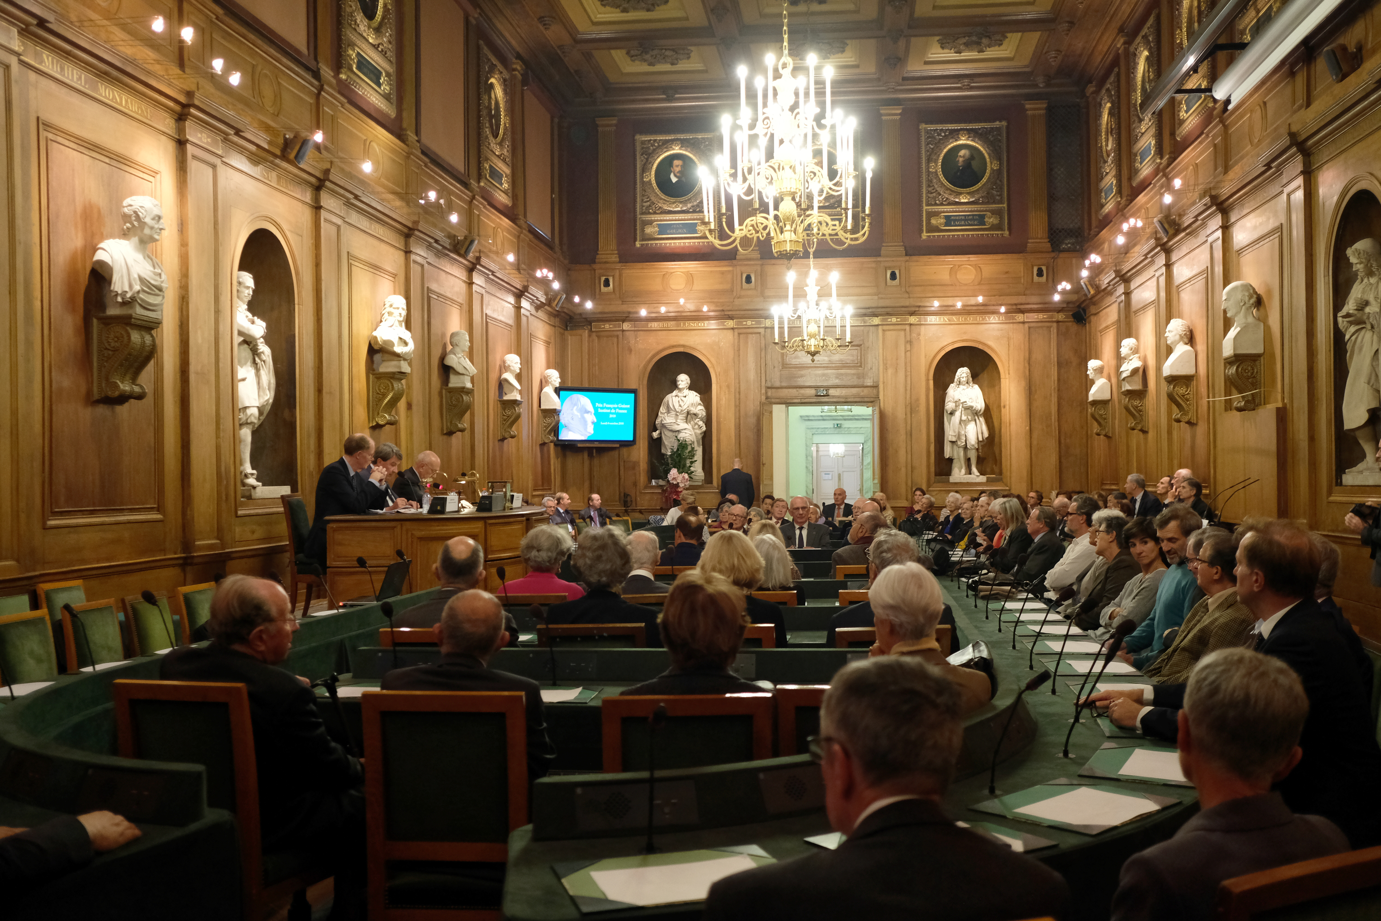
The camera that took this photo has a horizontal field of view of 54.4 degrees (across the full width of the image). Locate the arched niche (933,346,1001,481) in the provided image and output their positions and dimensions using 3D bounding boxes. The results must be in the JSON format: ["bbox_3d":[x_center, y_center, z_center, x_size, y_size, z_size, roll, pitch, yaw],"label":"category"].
[{"bbox_3d":[4.491,-0.772,21.892,1.080,2.160,0.550,-1,-1,7],"label":"arched niche"}]

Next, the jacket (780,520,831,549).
[{"bbox_3d":[0.972,0.779,11.357,0.480,0.560,0.320,-1,-1,7],"label":"jacket"}]

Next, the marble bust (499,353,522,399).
[{"bbox_3d":[-2.425,-1.137,18.298,0.280,0.626,0.400,-1,-1,10],"label":"marble bust"}]

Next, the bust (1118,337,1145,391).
[{"bbox_3d":[5.570,-1.219,16.946,0.290,0.680,0.380,-1,-1,6],"label":"bust"}]

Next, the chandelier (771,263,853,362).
[{"bbox_3d":[1.550,-1.858,17.155,1.000,1.200,1.000,-1,-1,7],"label":"chandelier"}]

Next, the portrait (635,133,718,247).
[{"bbox_3d":[-0.179,-4.486,22.299,1.416,1.838,0.120,-1,-1,6],"label":"portrait"}]

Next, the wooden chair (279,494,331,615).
[{"bbox_3d":[-2.662,0.710,9.871,0.540,0.910,0.440,-1,-1,2],"label":"wooden chair"}]

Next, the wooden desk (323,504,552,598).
[{"bbox_3d":[-1.965,0.833,11.515,1.180,0.770,2.980,-1,-1,7],"label":"wooden desk"}]

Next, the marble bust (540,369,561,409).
[{"bbox_3d":[-2.146,-1.106,20.696,0.290,0.600,0.310,-1,-1,6],"label":"marble bust"}]

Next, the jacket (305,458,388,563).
[{"bbox_3d":[-2.585,0.382,10.100,0.540,0.780,0.500,-1,-1,6],"label":"jacket"}]

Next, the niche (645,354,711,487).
[{"bbox_3d":[-0.167,-0.676,21.473,1.070,2.140,0.500,-1,-1,7],"label":"niche"}]

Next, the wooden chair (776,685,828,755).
[{"bbox_3d":[0.471,1.048,3.841,0.430,0.890,0.520,-1,-1,7],"label":"wooden chair"}]

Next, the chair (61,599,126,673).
[{"bbox_3d":[-2.553,1.170,6.207,0.530,1.000,0.450,-1,-1,9],"label":"chair"}]

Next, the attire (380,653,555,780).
[{"bbox_3d":[-0.614,0.852,3.717,0.480,0.640,0.380,-1,-1,-2],"label":"attire"}]

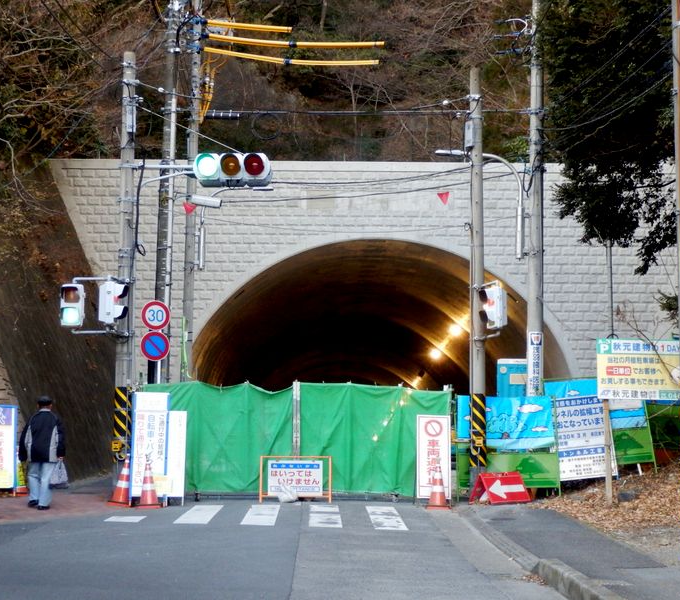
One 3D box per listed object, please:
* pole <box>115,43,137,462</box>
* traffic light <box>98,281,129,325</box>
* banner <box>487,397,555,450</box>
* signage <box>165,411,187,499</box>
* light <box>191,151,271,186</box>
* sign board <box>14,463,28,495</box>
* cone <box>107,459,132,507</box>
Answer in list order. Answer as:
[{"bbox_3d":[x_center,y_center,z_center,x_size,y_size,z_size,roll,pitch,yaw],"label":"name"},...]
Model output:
[{"bbox_3d":[-3.429,-0.468,28.211,0.270,7.120,0.270,0,-3,0],"label":"pole"},{"bbox_3d":[-3.611,0.040,28.000,0.410,0.700,0.370,-1,-3,9],"label":"traffic light"},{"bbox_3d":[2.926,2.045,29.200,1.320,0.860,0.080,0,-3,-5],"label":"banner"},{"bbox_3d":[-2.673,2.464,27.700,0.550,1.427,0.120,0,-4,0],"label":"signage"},{"bbox_3d":[-1.734,-2.087,28.200,1.230,0.440,0.400,0,2,7],"label":"light"},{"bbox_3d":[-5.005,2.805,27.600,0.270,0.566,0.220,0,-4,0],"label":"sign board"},{"bbox_3d":[-3.269,2.716,26.100,0.380,0.706,0.380,0,-4,0],"label":"cone"}]

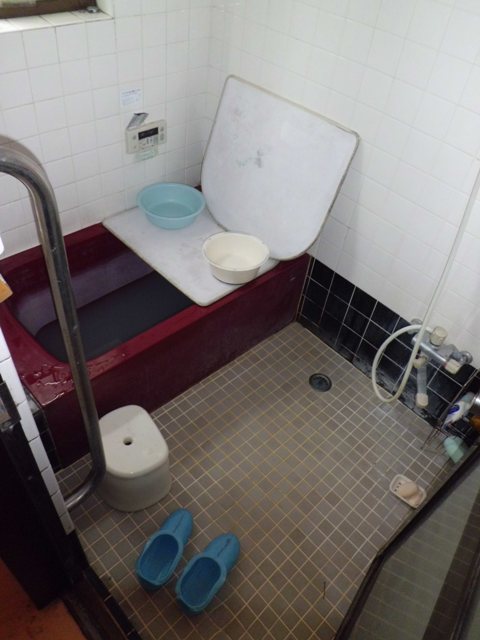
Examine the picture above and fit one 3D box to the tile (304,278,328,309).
[{"bbox_3d":[0.337,-0.116,2.107,0.010,0.106,0.106,-32,58,-33],"label":"tile"}]

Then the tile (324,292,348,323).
[{"bbox_3d":[0.411,-0.055,2.058,0.010,0.106,0.106,-32,58,-33],"label":"tile"}]

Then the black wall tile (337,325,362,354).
[{"bbox_3d":[0.494,0.084,2.165,0.010,0.108,0.108,-32,58,-32],"label":"black wall tile"}]

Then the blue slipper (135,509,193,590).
[{"bbox_3d":[-0.233,0.709,1.530,0.117,0.085,0.252,20,47,10],"label":"blue slipper"}]

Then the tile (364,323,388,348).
[{"bbox_3d":[0.580,0.068,2.035,0.010,0.108,0.108,-32,58,-32],"label":"tile"}]

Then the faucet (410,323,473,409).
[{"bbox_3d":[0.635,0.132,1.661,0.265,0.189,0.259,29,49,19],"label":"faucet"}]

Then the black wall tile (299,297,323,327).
[{"bbox_3d":[0.326,-0.042,2.184,0.010,0.106,0.106,-32,58,-33],"label":"black wall tile"}]

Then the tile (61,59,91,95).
[{"bbox_3d":[-0.540,-0.800,1.582,0.106,0.106,0.010,-32,58,-33],"label":"tile"}]

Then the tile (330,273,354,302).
[{"bbox_3d":[0.422,-0.130,1.981,0.010,0.106,0.106,-32,58,-33],"label":"tile"}]

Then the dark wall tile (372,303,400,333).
[{"bbox_3d":[0.570,-0.008,1.884,0.010,0.106,0.106,-32,58,-33],"label":"dark wall tile"}]

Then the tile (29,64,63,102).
[{"bbox_3d":[-0.647,-0.792,1.602,0.108,0.108,0.010,-32,58,-32],"label":"tile"}]

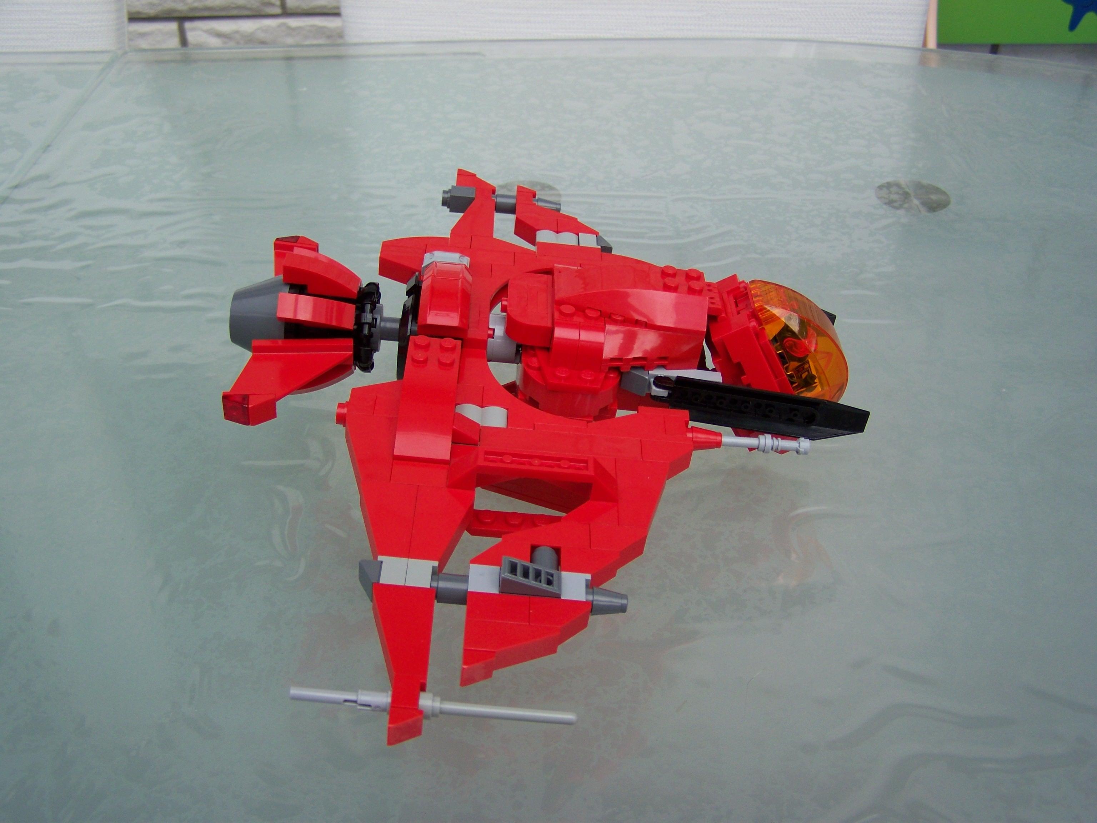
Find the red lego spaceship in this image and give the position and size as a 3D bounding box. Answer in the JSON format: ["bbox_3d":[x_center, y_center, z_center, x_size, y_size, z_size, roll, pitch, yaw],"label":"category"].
[{"bbox_3d":[0.000,-0.007,0.386,0.209,0.069,0.275,4,38,-2],"label":"red lego spaceship"}]

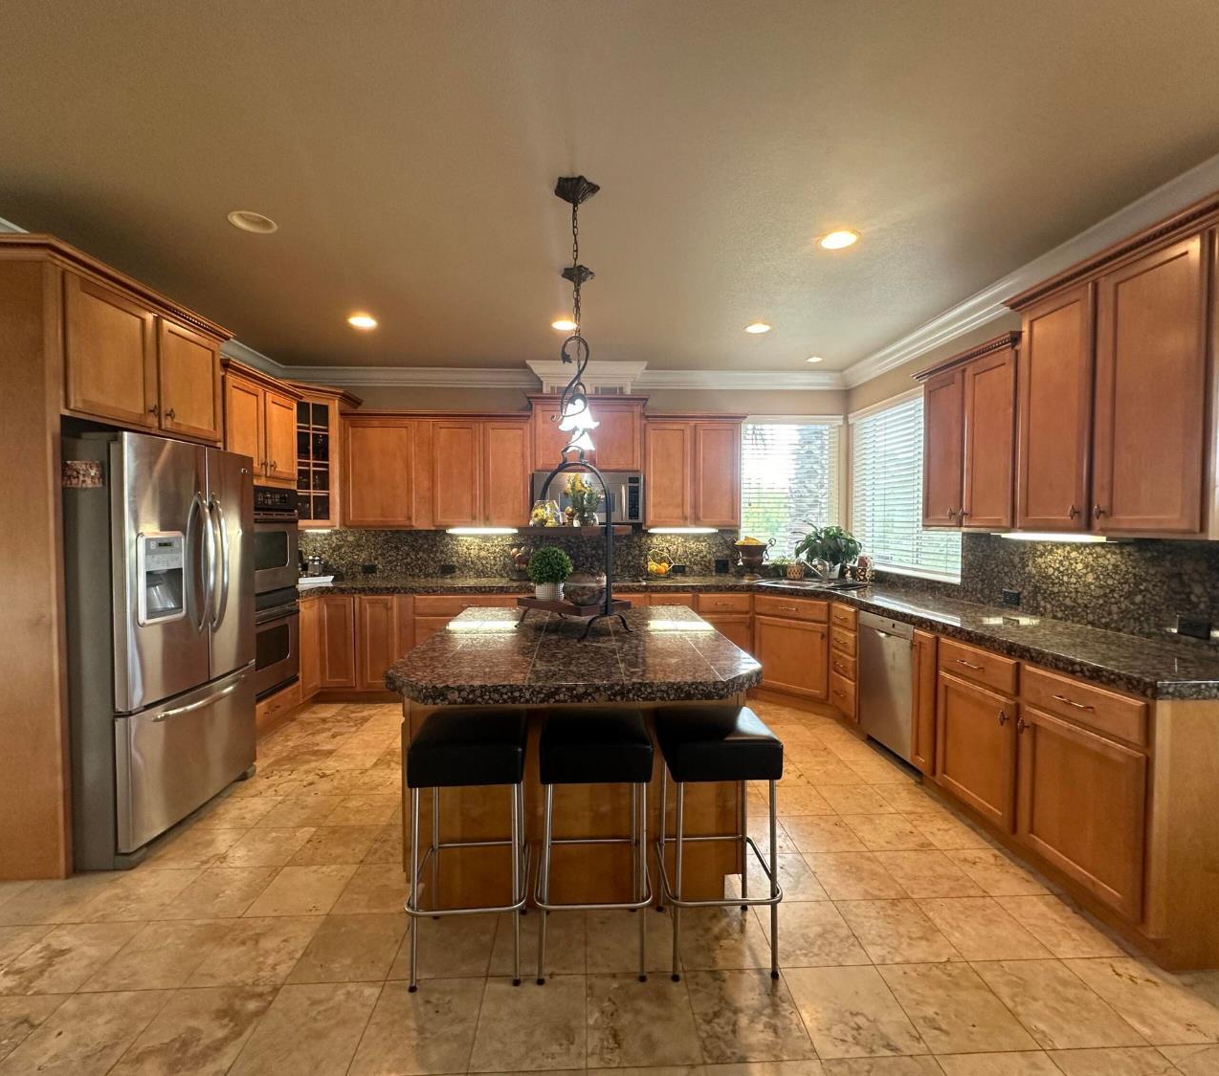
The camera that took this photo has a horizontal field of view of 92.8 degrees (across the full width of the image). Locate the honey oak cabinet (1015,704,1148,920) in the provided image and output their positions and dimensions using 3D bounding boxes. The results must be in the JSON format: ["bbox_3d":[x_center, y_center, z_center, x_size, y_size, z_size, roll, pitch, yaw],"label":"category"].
[{"bbox_3d":[1.902,0.944,2.099,0.500,0.540,0.535,0,2,-3],"label":"honey oak cabinet"}]

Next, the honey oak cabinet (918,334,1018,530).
[{"bbox_3d":[2.018,-0.500,3.073,0.345,0.912,0.780,0,1,-2],"label":"honey oak cabinet"}]

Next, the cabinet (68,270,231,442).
[{"bbox_3d":[-2.461,-0.800,2.770,0.605,0.620,1.025,0,2,-3],"label":"cabinet"}]

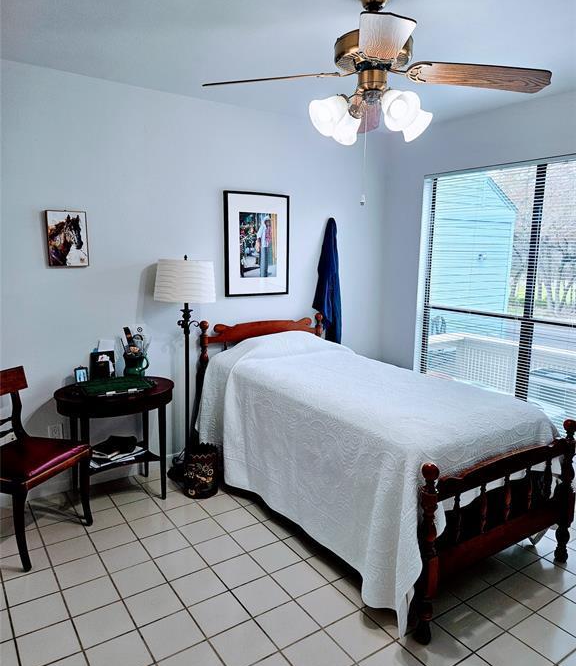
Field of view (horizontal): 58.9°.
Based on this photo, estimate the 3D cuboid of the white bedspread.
[{"bbox_3d":[0.382,0.561,2.978,1.186,0.902,1.886,-6,11,-33],"label":"white bedspread"}]

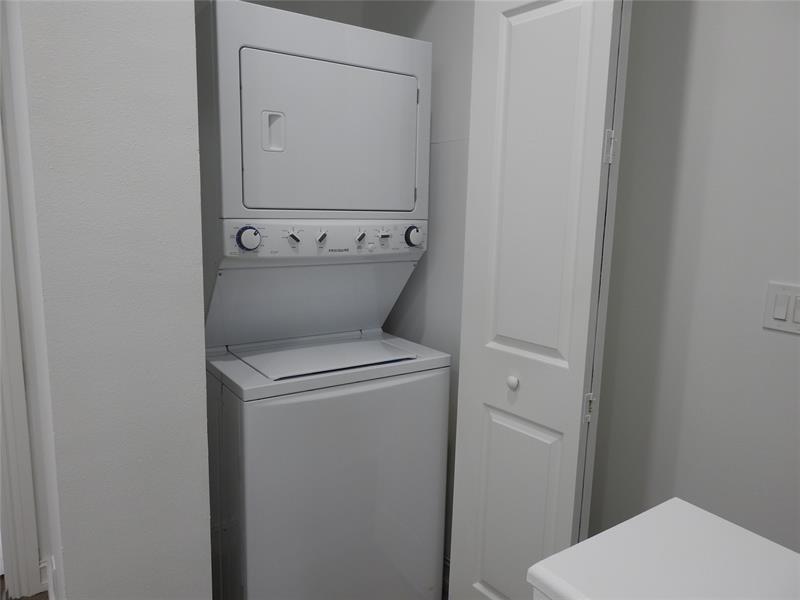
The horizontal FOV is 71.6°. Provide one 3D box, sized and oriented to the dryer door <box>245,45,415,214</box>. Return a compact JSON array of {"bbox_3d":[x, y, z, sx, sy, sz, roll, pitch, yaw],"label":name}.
[{"bbox_3d":[-0.189,-0.479,1.648,0.571,0.423,0.040,-5,11,-33],"label":"dryer door"}]

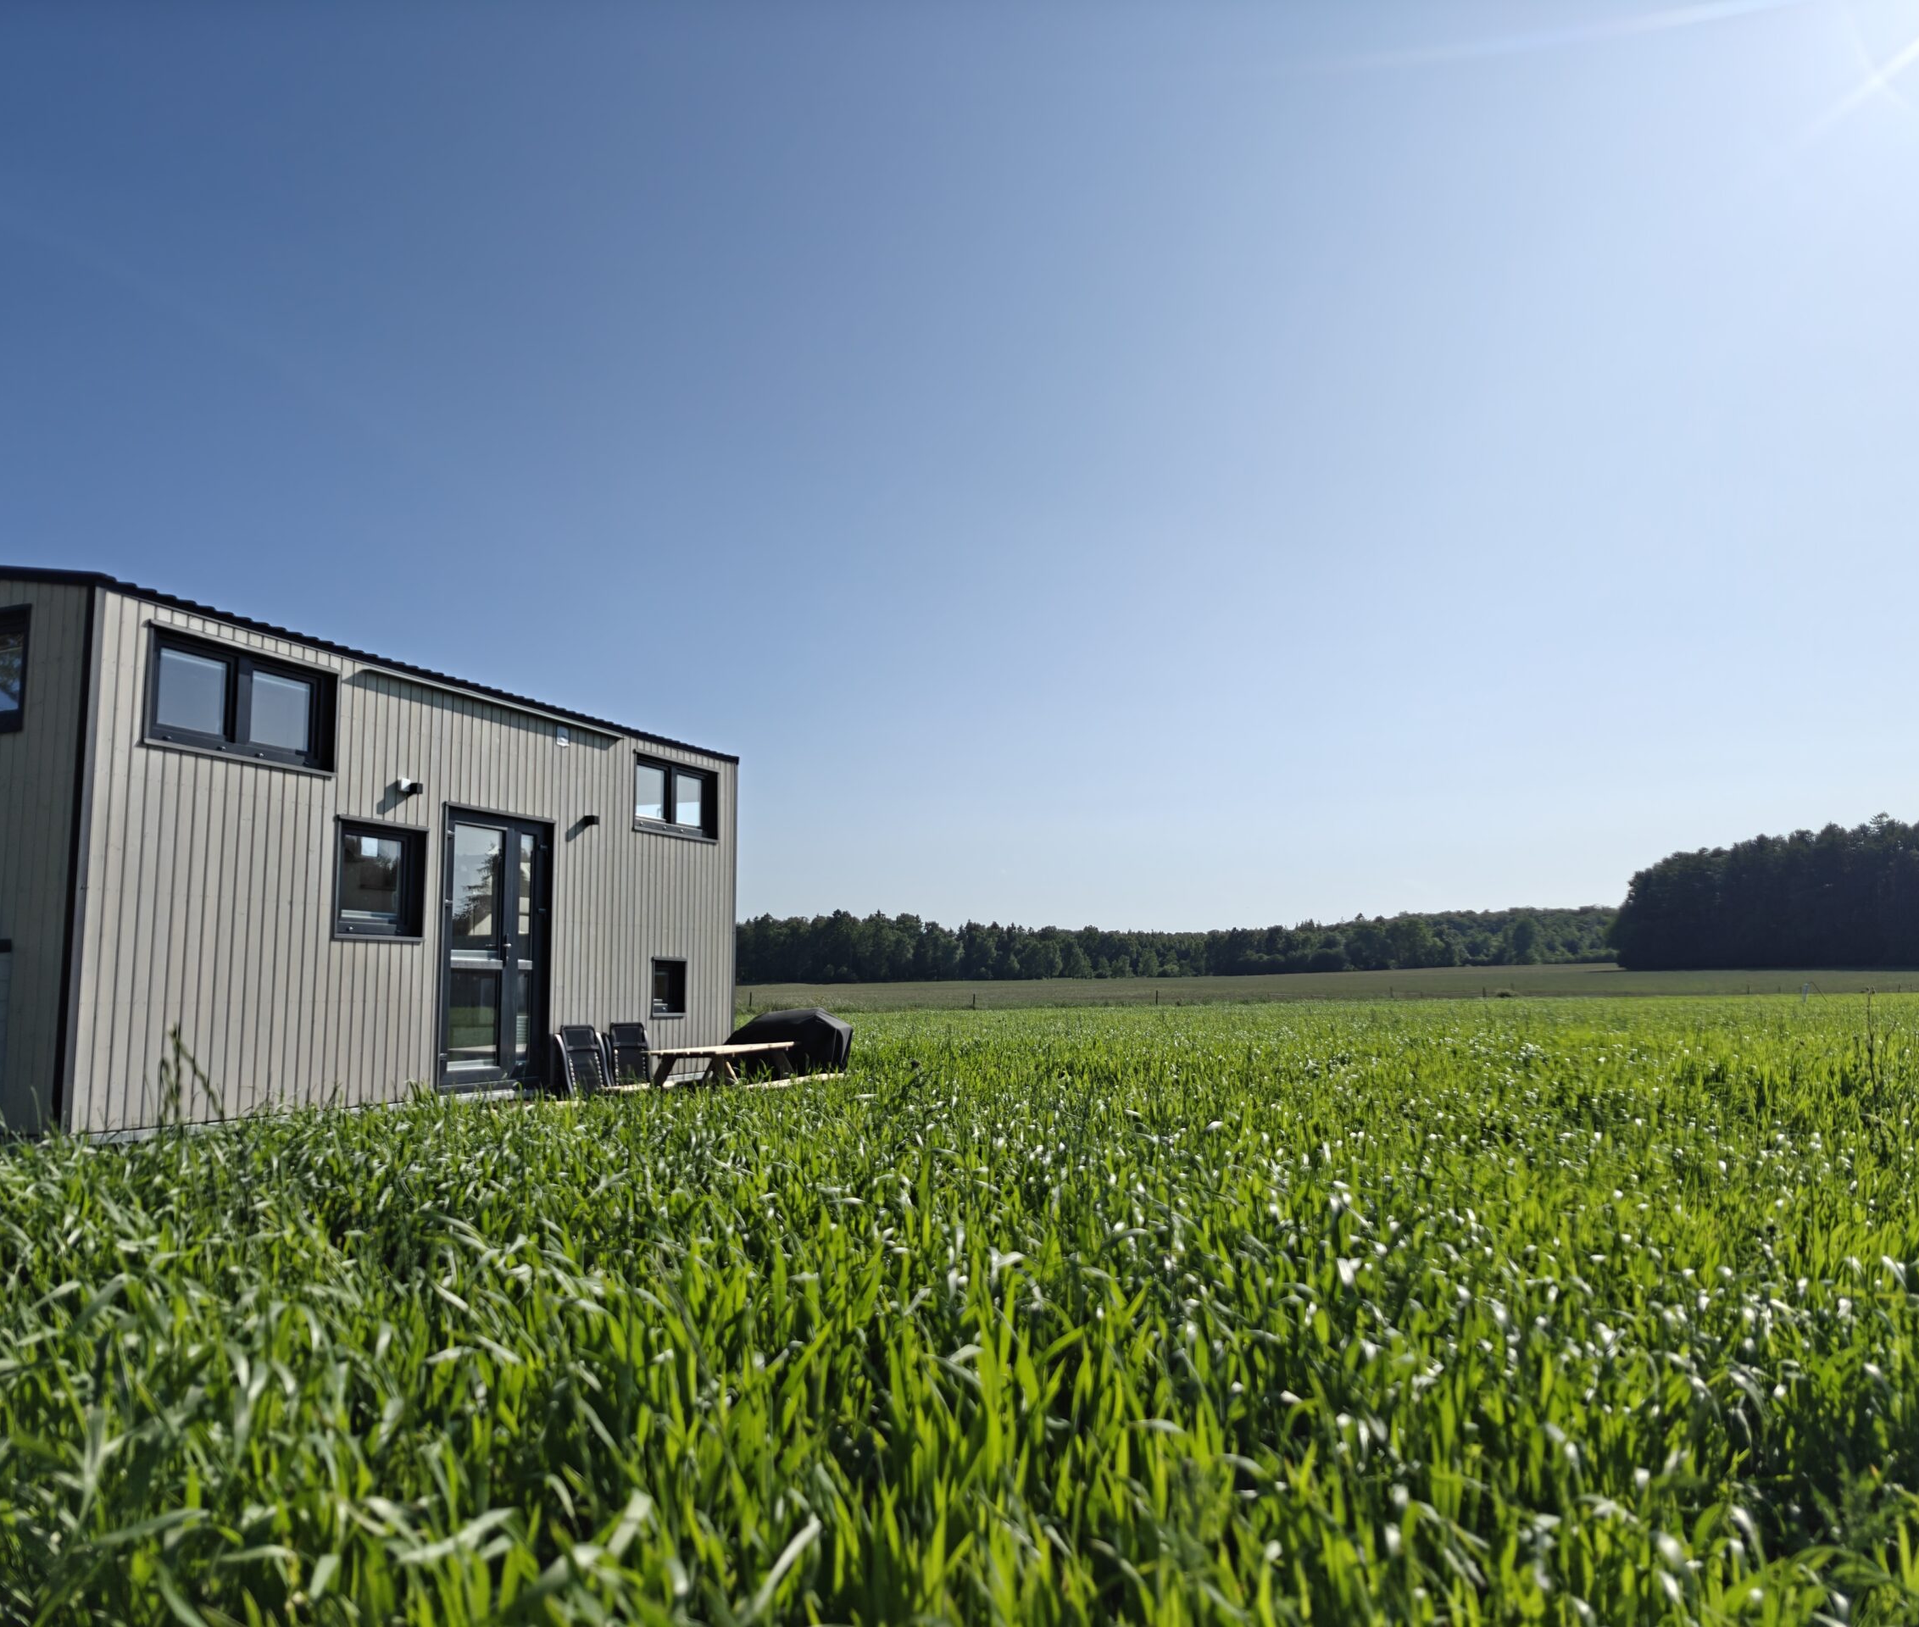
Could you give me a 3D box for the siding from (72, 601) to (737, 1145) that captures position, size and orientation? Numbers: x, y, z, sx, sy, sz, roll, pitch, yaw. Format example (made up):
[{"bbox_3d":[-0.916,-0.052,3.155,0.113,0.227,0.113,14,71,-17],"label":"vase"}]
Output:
[{"bbox_3d":[-3.660,0.622,11.430,0.120,3.060,7.140,-4,-8,21],"label":"siding"}]

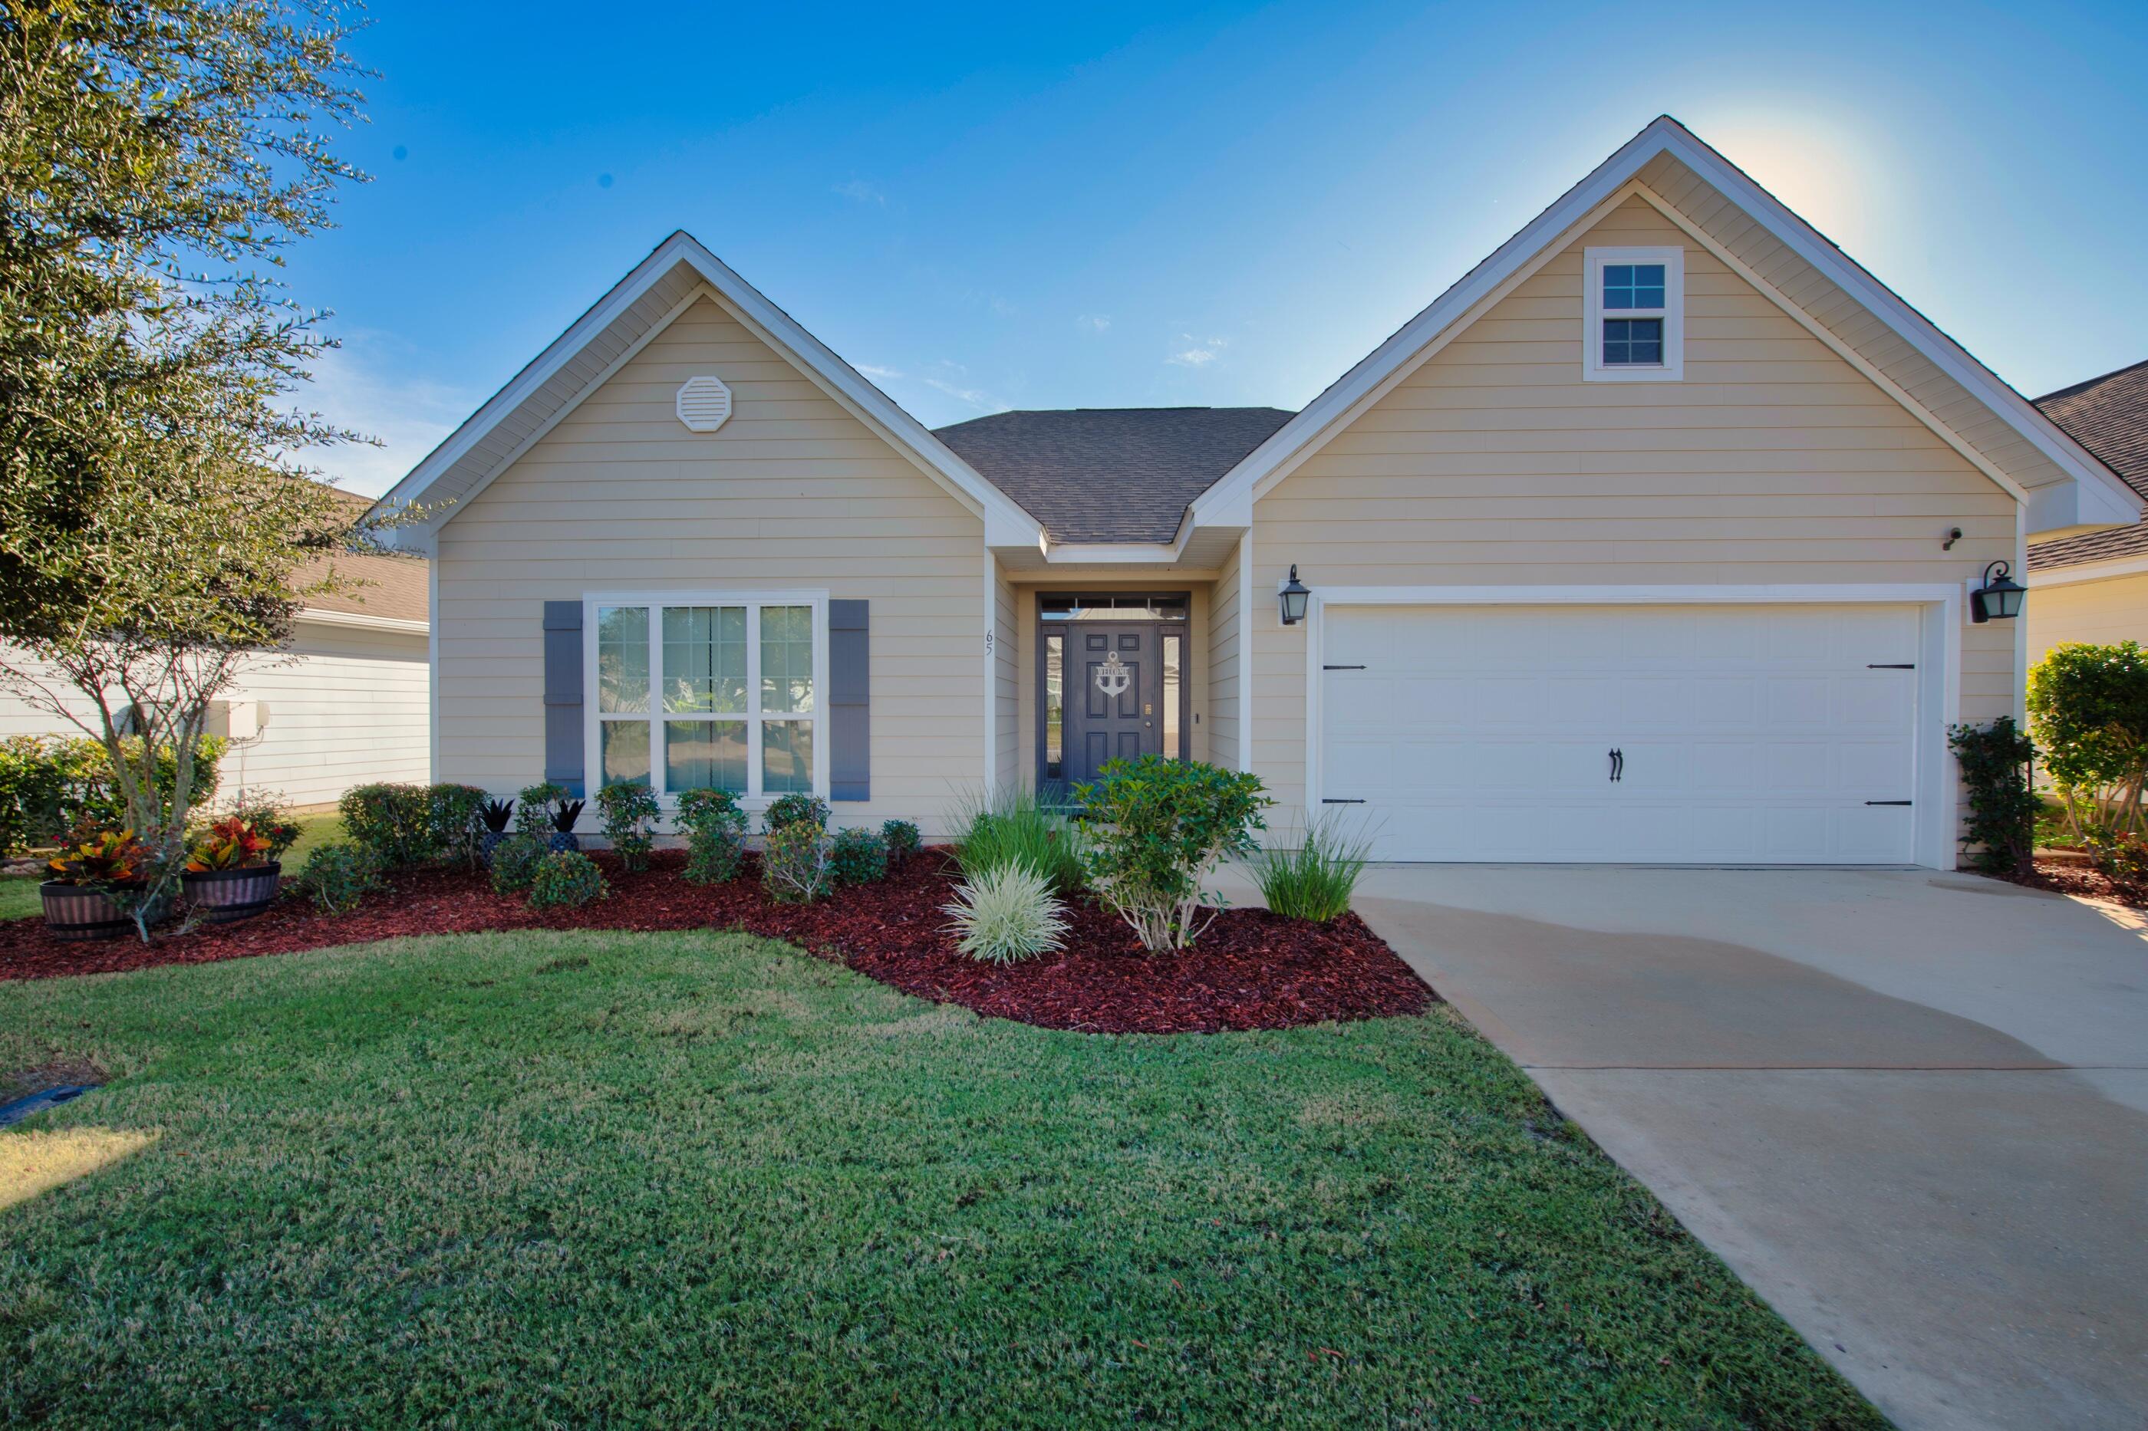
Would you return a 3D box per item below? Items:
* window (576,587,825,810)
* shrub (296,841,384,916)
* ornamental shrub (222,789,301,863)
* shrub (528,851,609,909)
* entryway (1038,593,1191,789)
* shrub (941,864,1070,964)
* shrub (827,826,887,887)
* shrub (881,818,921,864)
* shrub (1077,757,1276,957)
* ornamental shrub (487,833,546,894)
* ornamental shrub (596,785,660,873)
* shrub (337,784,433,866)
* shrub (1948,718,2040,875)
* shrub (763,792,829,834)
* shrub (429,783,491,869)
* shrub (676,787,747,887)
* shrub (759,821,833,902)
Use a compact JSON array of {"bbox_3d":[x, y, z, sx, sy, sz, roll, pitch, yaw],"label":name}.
[{"bbox_3d":[-3.318,-0.135,7.528,2.269,1.992,0.120,0,1,2],"label":"window"},{"bbox_3d":[-4.801,1.049,5.474,0.470,0.449,0.450,0,1,2],"label":"shrub"},{"bbox_3d":[-5.640,0.775,5.800,0.420,0.525,0.420,0,1,2],"label":"ornamental shrub"},{"bbox_3d":[-3.403,1.084,5.618,0.470,0.363,0.440,0,1,2],"label":"shrub"},{"bbox_3d":[0.433,-0.129,9.132,1.699,2.453,0.300,0,1,2],"label":"entryway"},{"bbox_3d":[-0.408,1.134,4.950,0.750,0.497,0.720,0,1,2],"label":"shrub"},{"bbox_3d":[-1.665,1.057,6.450,0.450,0.428,0.440,0,1,2],"label":"shrub"},{"bbox_3d":[-1.417,1.029,6.878,0.330,0.373,0.330,0,1,2],"label":"shrub"},{"bbox_3d":[0.550,0.758,4.683,1.090,1.065,1.000,0,1,2],"label":"shrub"},{"bbox_3d":[-3.972,1.053,5.981,0.400,0.401,0.380,0,1,2],"label":"ornamental shrub"},{"bbox_3d":[-3.601,0.895,6.750,0.470,0.706,0.460,0,1,2],"label":"ornamental shrub"},{"bbox_3d":[-5.709,0.890,6.929,0.640,0.666,0.580,0,1,2],"label":"shrub"},{"bbox_3d":[6.999,0.624,6.362,0.500,1.223,0.420,0,1,2],"label":"shrub"},{"bbox_3d":[-2.235,0.918,6.720,0.520,0.594,0.500,0,1,2],"label":"shrub"},{"bbox_3d":[-5.014,0.895,6.800,0.440,0.697,0.450,0,1,2],"label":"shrub"},{"bbox_3d":[-2.836,0.922,6.550,0.520,0.711,0.550,0,1,2],"label":"shrub"},{"bbox_3d":[-1.894,0.984,5.696,0.470,0.550,0.440,0,1,2],"label":"shrub"}]

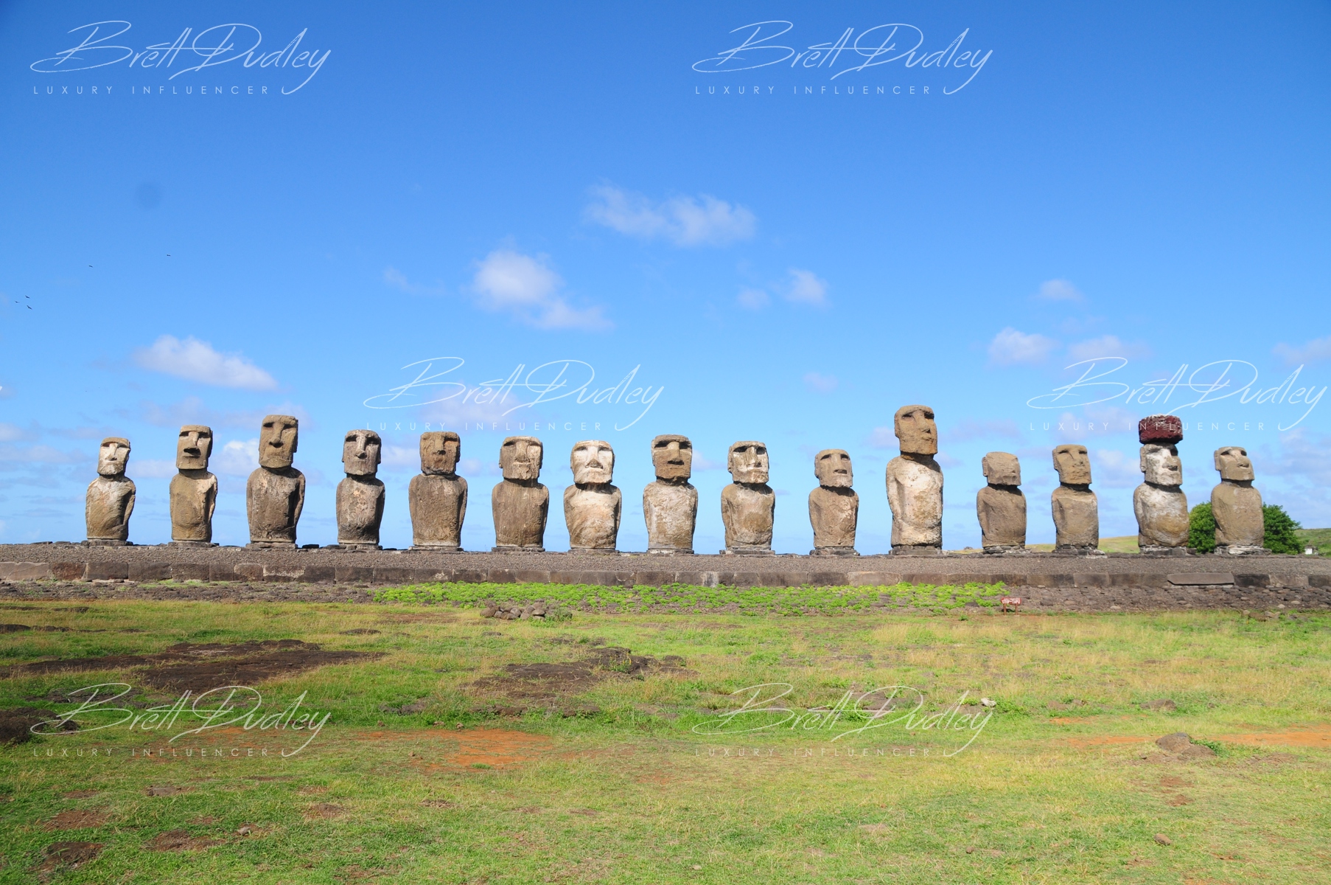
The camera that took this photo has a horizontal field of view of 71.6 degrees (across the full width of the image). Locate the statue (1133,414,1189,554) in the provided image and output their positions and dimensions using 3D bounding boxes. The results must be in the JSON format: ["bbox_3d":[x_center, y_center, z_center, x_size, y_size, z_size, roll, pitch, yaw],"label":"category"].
[{"bbox_3d":[29.277,2.406,54.502,2.620,8.150,2.110,1,-7,-4],"label":"statue"}]

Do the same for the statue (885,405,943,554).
[{"bbox_3d":[14.894,2.134,55.227,3.320,8.930,2.420,1,-7,-6],"label":"statue"}]

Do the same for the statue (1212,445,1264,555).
[{"bbox_3d":[34.784,3.452,56.132,2.670,6.652,1.655,1,-8,-5],"label":"statue"}]

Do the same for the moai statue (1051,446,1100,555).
[{"bbox_3d":[24.483,3.333,55.204,2.600,6.543,1.612,1,-8,-5],"label":"moai statue"}]

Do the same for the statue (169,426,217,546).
[{"bbox_3d":[-25.889,2.340,50.669,2.321,6.648,1.439,2,-8,-12],"label":"statue"}]

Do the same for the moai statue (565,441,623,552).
[{"bbox_3d":[-4.266,3.117,54.120,3.320,6.590,2.490,1,-7,-3],"label":"moai statue"}]

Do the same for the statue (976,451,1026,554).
[{"bbox_3d":[19.888,3.528,54.791,2.696,6.058,1.671,1,-8,-5],"label":"statue"}]

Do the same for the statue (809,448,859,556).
[{"bbox_3d":[9.997,3.528,54.800,2.800,6.420,2.100,1,-7,-6],"label":"statue"}]

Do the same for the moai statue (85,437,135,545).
[{"bbox_3d":[-31.725,2.743,52.759,2.570,6.190,1.930,1,-7,-4],"label":"moai statue"}]

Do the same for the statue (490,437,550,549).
[{"bbox_3d":[-8.501,2.952,53.924,3.300,6.750,2.470,1,-7,-4],"label":"statue"}]

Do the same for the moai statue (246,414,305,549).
[{"bbox_3d":[-21.539,2.121,51.059,2.947,7.397,1.827,2,-8,-11],"label":"moai statue"}]

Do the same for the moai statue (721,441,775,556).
[{"bbox_3d":[4.855,3.205,54.577,3.070,6.650,2.300,1,-7,-6],"label":"moai statue"}]

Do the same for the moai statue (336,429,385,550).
[{"bbox_3d":[-17.160,2.627,52.008,2.520,6.780,1.710,2,-7,-10],"label":"moai statue"}]

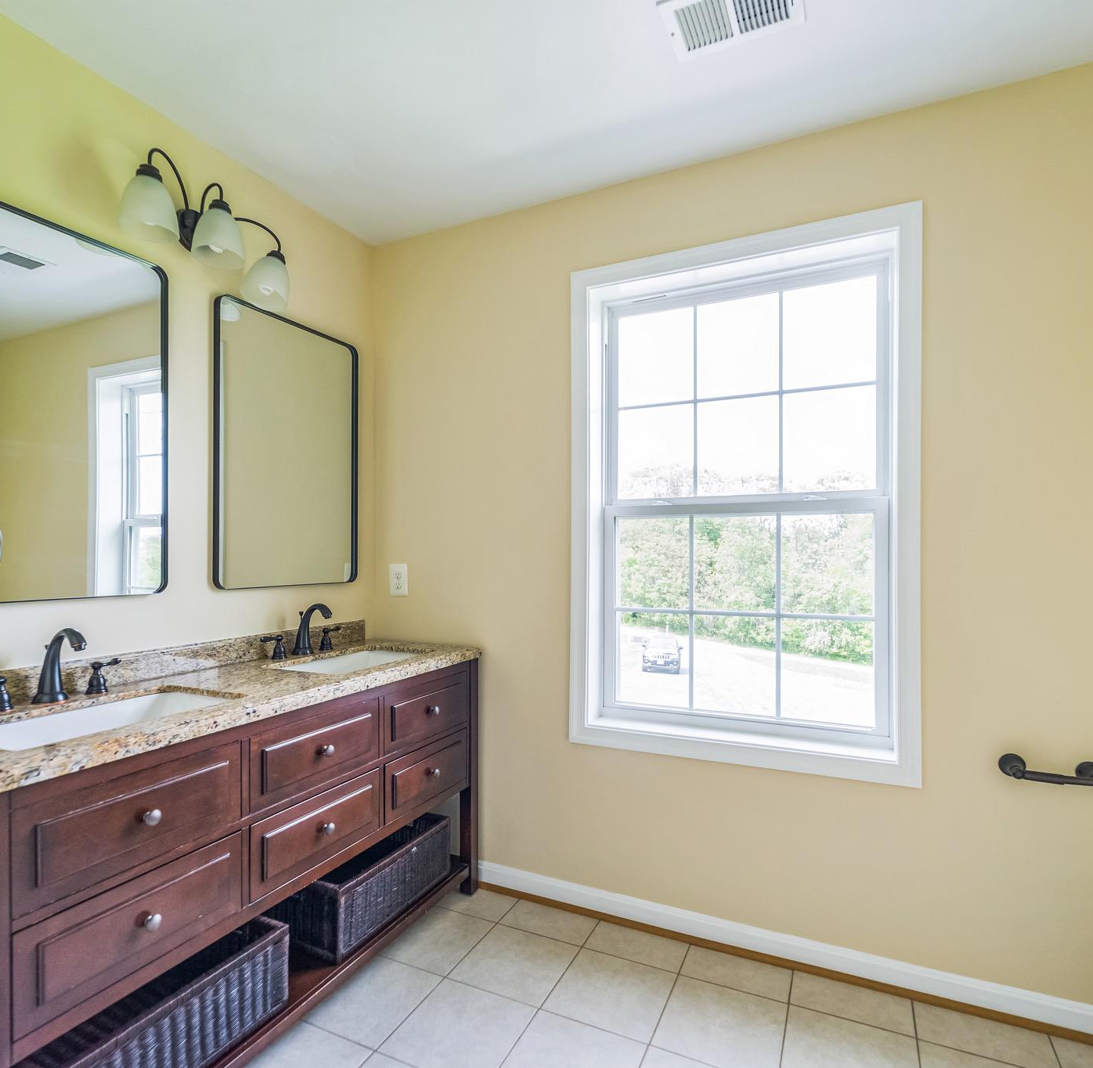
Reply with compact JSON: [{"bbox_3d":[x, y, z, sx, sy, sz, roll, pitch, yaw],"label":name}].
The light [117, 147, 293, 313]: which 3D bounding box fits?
[{"bbox_3d":[-0.947,-0.858,1.766,0.230,0.235,0.525,-1,-1,25],"label":"light"}]

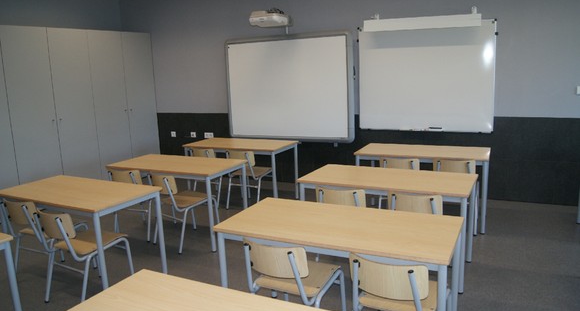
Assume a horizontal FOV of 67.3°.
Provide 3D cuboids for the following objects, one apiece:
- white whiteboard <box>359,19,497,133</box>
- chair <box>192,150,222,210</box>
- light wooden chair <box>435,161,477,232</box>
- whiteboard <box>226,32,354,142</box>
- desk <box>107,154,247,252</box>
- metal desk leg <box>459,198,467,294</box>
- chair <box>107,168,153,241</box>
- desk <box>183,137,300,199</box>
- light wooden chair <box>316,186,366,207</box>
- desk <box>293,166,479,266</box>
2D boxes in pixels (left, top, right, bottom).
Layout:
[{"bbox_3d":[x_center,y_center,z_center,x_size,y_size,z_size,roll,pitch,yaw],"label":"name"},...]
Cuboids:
[{"bbox_3d":[1.586,-0.907,5.203,1.555,1.232,0.040,3,12,27],"label":"white whiteboard"},{"bbox_3d":[-0.940,0.230,5.514,0.446,0.718,0.540,5,13,32],"label":"chair"},{"bbox_3d":[1.636,0.351,4.333,0.446,0.718,0.540,2,12,24],"label":"light wooden chair"},{"bbox_3d":[-0.050,-0.912,6.042,1.973,1.399,0.089,3,12,27],"label":"whiteboard"},{"bbox_3d":[-1.120,0.443,4.423,1.287,0.722,0.615,3,12,27],"label":"desk"},{"bbox_3d":[1.194,0.629,3.012,0.042,0.701,0.042,4,12,28],"label":"metal desk leg"},{"bbox_3d":[-1.521,0.449,4.501,0.446,0.718,0.540,2,12,22],"label":"chair"},{"bbox_3d":[-0.588,0.218,5.476,1.287,0.722,0.615,3,12,27],"label":"desk"},{"bbox_3d":[0.472,0.554,3.524,0.446,0.718,0.540,2,12,23],"label":"light wooden chair"},{"bbox_3d":[0.784,0.534,3.538,1.287,0.722,0.615,4,12,28],"label":"desk"}]

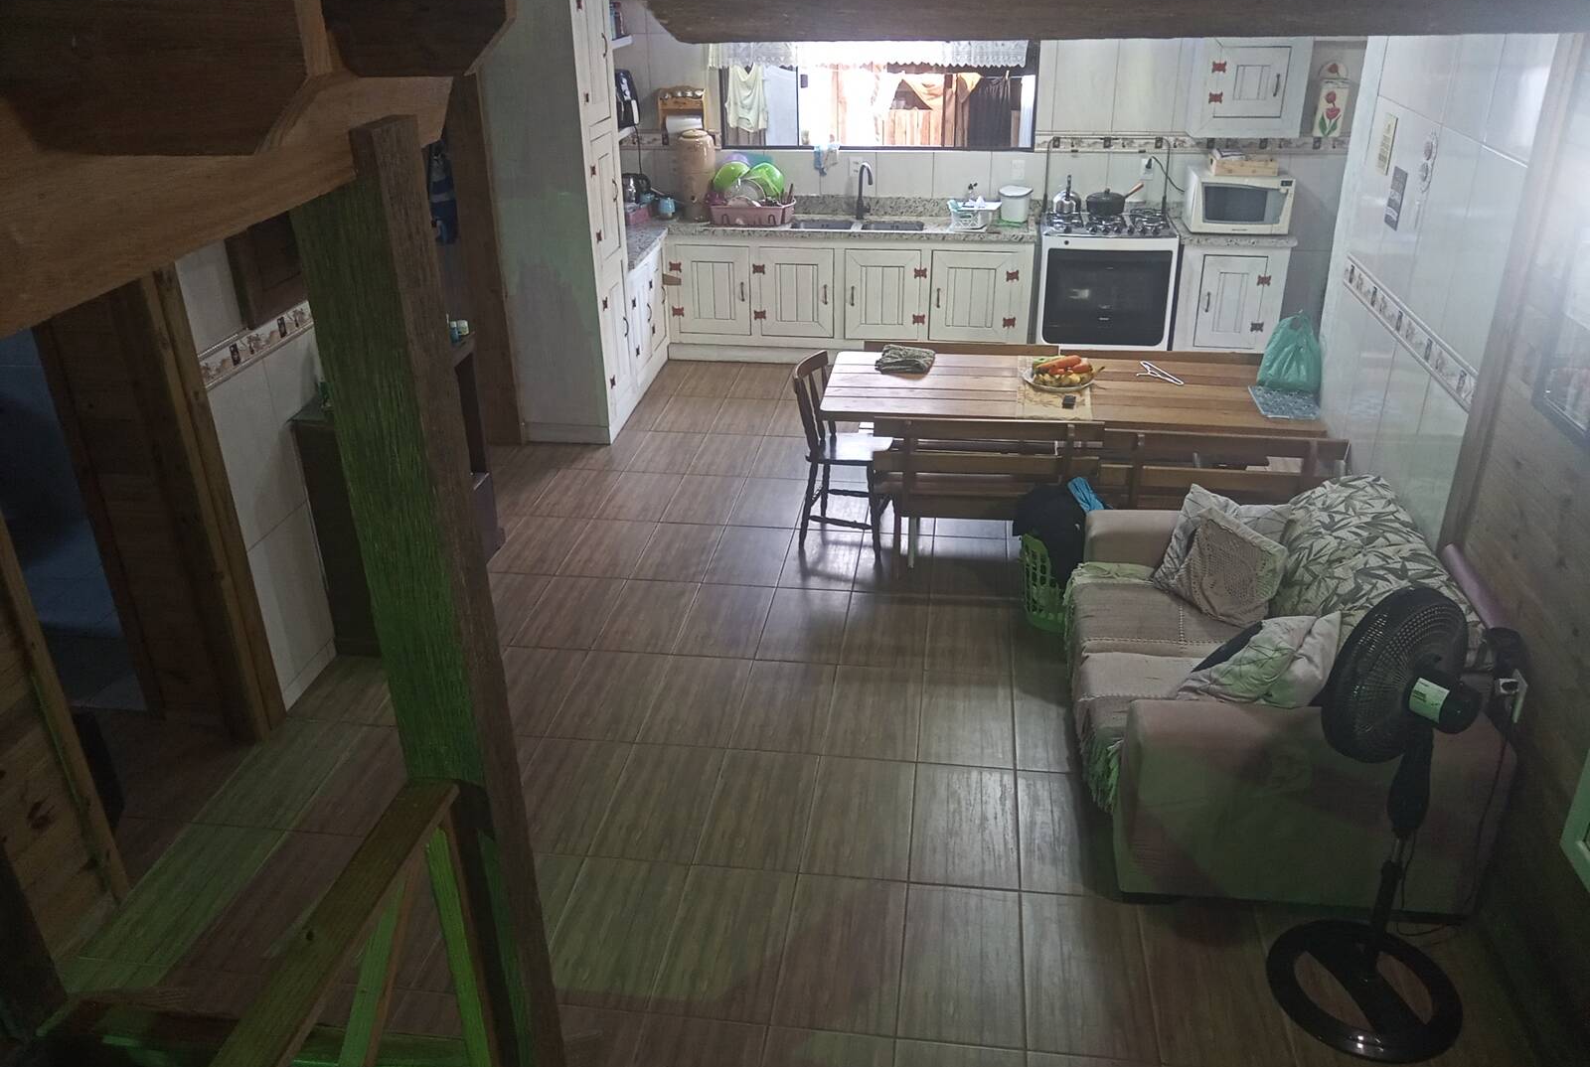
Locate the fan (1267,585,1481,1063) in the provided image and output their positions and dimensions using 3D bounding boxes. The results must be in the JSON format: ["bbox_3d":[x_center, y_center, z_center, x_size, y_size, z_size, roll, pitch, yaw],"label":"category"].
[{"bbox_3d":[1.453,0.670,3.068,0.460,1.115,0.460,-22,33,-38],"label":"fan"}]

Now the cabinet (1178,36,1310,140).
[{"bbox_3d":[2.627,-2.619,7.438,0.595,0.592,0.280,3,25,7],"label":"cabinet"}]

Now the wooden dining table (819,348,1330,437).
[{"bbox_3d":[1.110,-0.257,5.502,1.970,0.775,0.800,3,26,8],"label":"wooden dining table"}]

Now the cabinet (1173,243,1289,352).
[{"bbox_3d":[2.609,-1.418,7.866,0.611,0.789,0.515,3,25,7],"label":"cabinet"}]

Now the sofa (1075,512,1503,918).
[{"bbox_3d":[1.438,0.427,4.025,1.030,0.800,1.340,3,26,7],"label":"sofa"}]

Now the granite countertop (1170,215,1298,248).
[{"bbox_3d":[2.613,-1.792,7.686,0.665,0.060,0.541,3,25,7],"label":"granite countertop"}]

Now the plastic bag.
[{"bbox_3d":[2.036,-0.754,5.263,0.250,0.300,0.190,3,26,7],"label":"plastic bag"}]

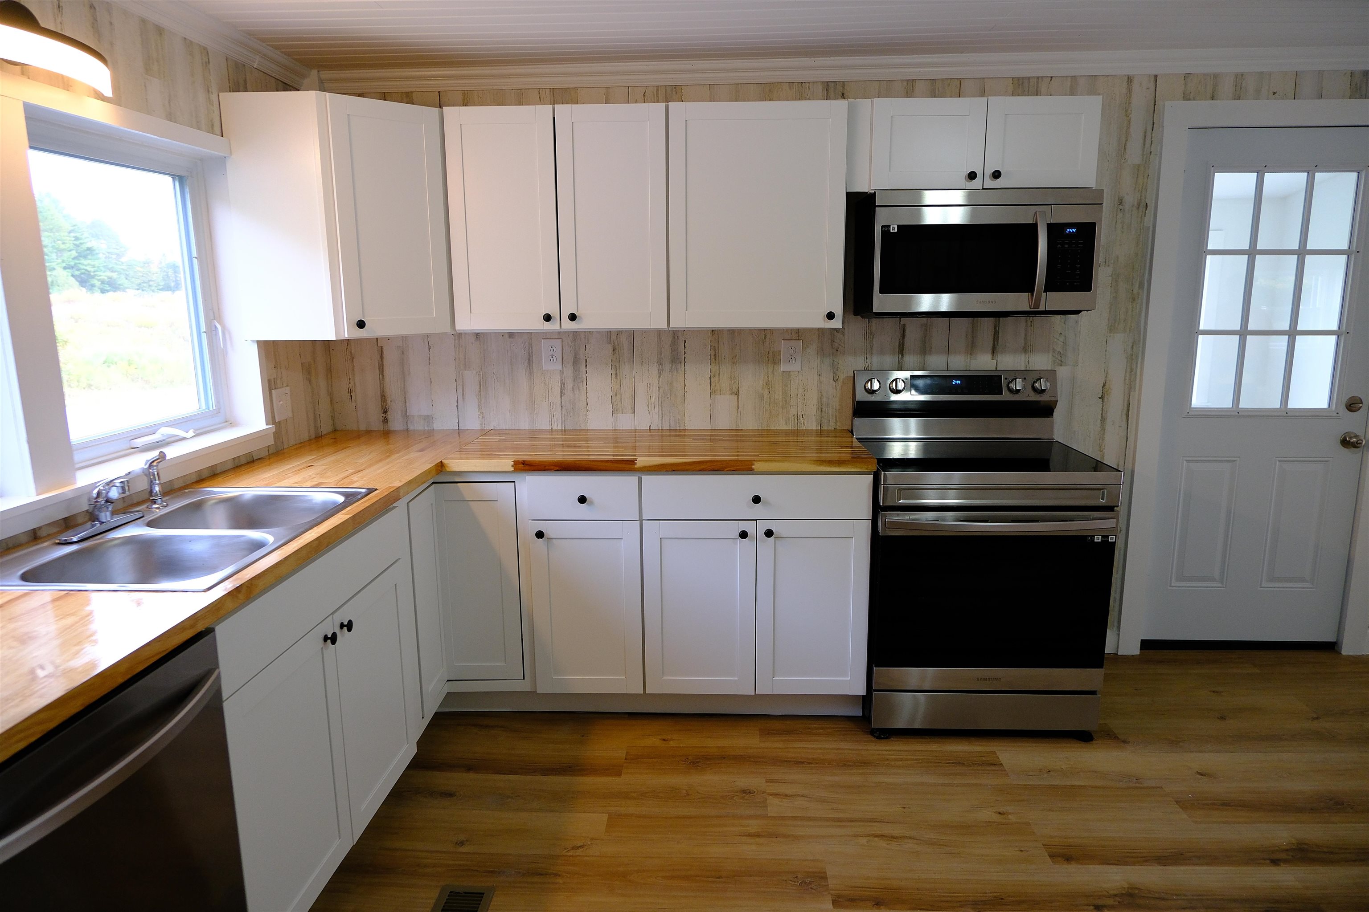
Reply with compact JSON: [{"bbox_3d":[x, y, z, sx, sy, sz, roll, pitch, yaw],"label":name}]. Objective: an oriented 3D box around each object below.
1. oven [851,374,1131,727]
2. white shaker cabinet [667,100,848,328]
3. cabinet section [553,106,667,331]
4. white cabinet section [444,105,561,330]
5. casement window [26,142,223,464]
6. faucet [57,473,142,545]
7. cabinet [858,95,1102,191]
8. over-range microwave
[{"bbox_3d":[1.028,0.314,3.160,0.757,1.192,0.700,0,11,2],"label":"oven"},{"bbox_3d":[0.255,-0.848,3.173,0.608,0.762,0.325,0,11,2],"label":"white shaker cabinet"},{"bbox_3d":[-0.241,-0.848,3.189,0.381,0.762,0.325,0,10,2],"label":"cabinet section"},{"bbox_3d":[-0.623,-0.848,3.204,0.384,0.762,0.325,0,10,2],"label":"white cabinet section"},{"bbox_3d":[-1.585,-0.443,2.495,0.090,0.840,0.830,0,11,2],"label":"casement window"},{"bbox_3d":[-1.372,0.105,2.100,0.130,0.130,0.250,0,11,2],"label":"faucet"},{"bbox_3d":[1.015,-1.078,3.097,0.760,0.305,0.325,0,11,2],"label":"cabinet"},{"bbox_3d":[1.031,-0.719,3.126,0.757,0.425,0.400,0,11,2],"label":"over-range microwave"}]

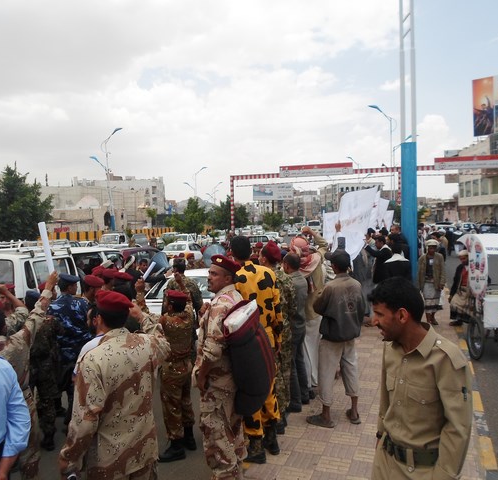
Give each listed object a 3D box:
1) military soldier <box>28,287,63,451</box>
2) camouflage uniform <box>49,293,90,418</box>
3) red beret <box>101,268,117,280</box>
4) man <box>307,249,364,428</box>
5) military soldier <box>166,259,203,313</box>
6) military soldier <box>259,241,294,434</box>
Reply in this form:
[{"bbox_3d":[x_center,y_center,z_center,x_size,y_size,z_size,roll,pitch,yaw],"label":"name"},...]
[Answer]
[{"bbox_3d":[-2.010,1.251,4.500,0.470,1.600,0.380,-1,1,14],"label":"military soldier"},{"bbox_3d":[-1.931,1.249,5.000,0.520,1.340,0.400,-1,1,23],"label":"camouflage uniform"},{"bbox_3d":[-1.751,0.433,5.800,0.240,0.130,0.260,-1,1,18],"label":"red beret"},{"bbox_3d":[0.814,0.918,4.350,0.520,1.680,0.420,-2,1,-24],"label":"man"},{"bbox_3d":[-0.955,1.178,6.950,0.520,1.760,0.380,-1,2,-12],"label":"military soldier"},{"bbox_3d":[0.259,0.877,4.200,0.460,1.720,0.360,-2,1,-18],"label":"military soldier"}]

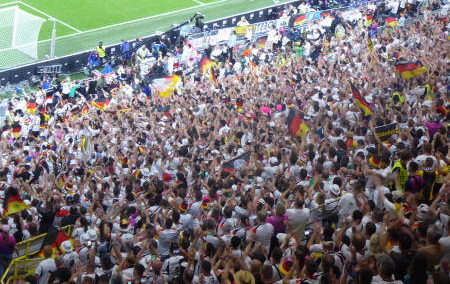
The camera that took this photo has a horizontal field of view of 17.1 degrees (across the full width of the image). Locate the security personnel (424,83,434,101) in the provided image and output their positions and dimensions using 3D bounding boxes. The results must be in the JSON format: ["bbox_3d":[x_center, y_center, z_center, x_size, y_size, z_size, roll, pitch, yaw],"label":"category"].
[{"bbox_3d":[7.555,-1.559,55.868,0.520,1.780,0.350,5,25,-12],"label":"security personnel"}]

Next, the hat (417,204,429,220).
[{"bbox_3d":[3.250,1.139,24.517,0.260,0.170,0.270,-12,32,-40],"label":"hat"}]

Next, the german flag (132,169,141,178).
[{"bbox_3d":[-2.740,0.975,46.314,0.270,0.260,0.100,10,24,0],"label":"german flag"}]

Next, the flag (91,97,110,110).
[{"bbox_3d":[-5.602,-1.710,67.300,1.000,0.600,0.250,7,25,-7],"label":"flag"}]

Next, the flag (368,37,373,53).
[{"bbox_3d":[6.984,-4.632,71.797,0.270,0.800,0.150,10,24,0],"label":"flag"}]

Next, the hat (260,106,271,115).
[{"bbox_3d":[1.435,-1.116,53.000,0.300,0.180,0.320,5,25,-12],"label":"hat"}]

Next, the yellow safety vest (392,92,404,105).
[{"bbox_3d":[5.612,-1.375,48.384,0.300,0.600,0.450,27,29,33],"label":"yellow safety vest"}]

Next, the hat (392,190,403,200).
[{"bbox_3d":[3.251,0.989,28.188,0.250,0.150,0.190,23,27,27],"label":"hat"}]

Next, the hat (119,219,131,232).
[{"bbox_3d":[-2.237,1.859,33.300,0.230,0.190,0.260,3,25,-17],"label":"hat"}]

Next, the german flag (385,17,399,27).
[{"bbox_3d":[8.849,-6.351,79.500,0.740,0.500,0.250,10,24,0],"label":"german flag"}]

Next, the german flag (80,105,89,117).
[{"bbox_3d":[-5.871,-1.274,62.500,0.360,0.480,0.150,10,24,0],"label":"german flag"}]

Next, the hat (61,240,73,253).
[{"bbox_3d":[-3.451,2.279,32.626,0.260,0.160,0.260,12,28,-23],"label":"hat"}]

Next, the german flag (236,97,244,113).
[{"bbox_3d":[0.519,-1.223,50.119,0.270,0.550,0.150,10,24,0],"label":"german flag"}]

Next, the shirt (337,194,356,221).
[{"bbox_3d":[2.587,1.383,31.586,0.480,0.700,0.300,8,24,-4],"label":"shirt"}]

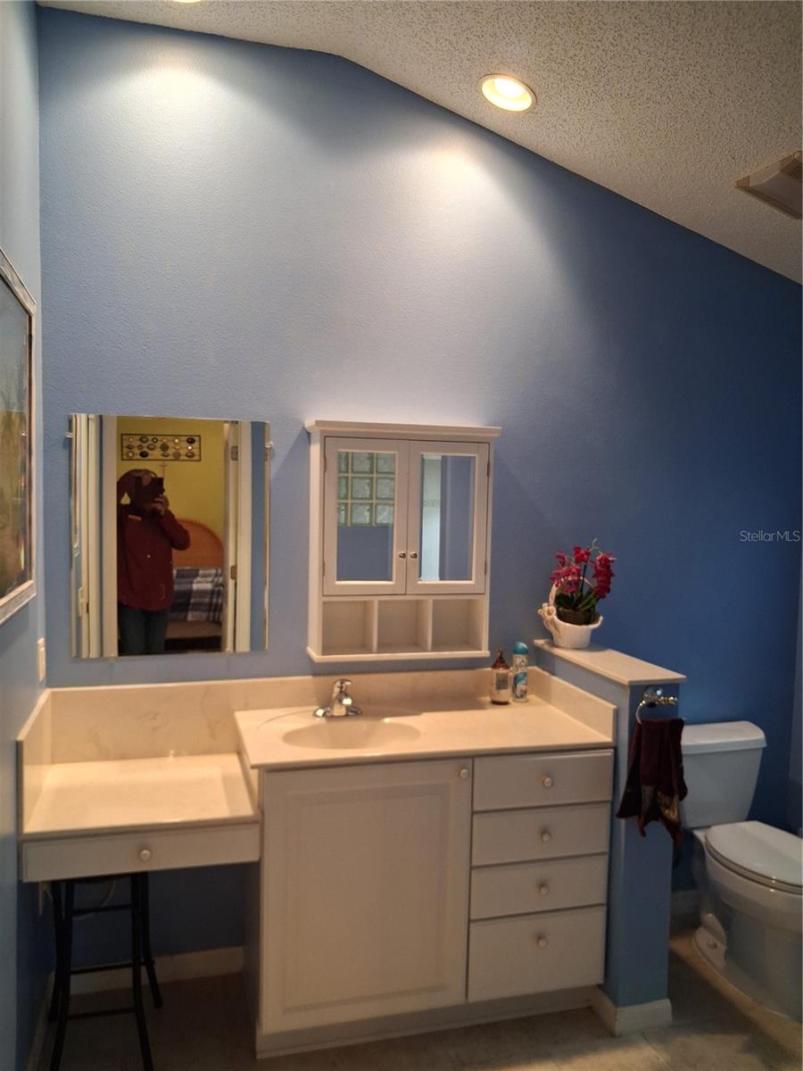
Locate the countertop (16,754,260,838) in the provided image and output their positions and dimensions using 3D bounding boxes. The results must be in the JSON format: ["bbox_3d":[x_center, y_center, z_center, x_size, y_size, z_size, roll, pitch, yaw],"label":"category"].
[{"bbox_3d":[-0.743,0.742,2.436,0.590,0.026,0.551,0,4,-16],"label":"countertop"}]

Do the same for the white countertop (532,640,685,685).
[{"bbox_3d":[0.667,0.409,2.763,0.195,0.015,0.642,0,4,-16],"label":"white countertop"}]

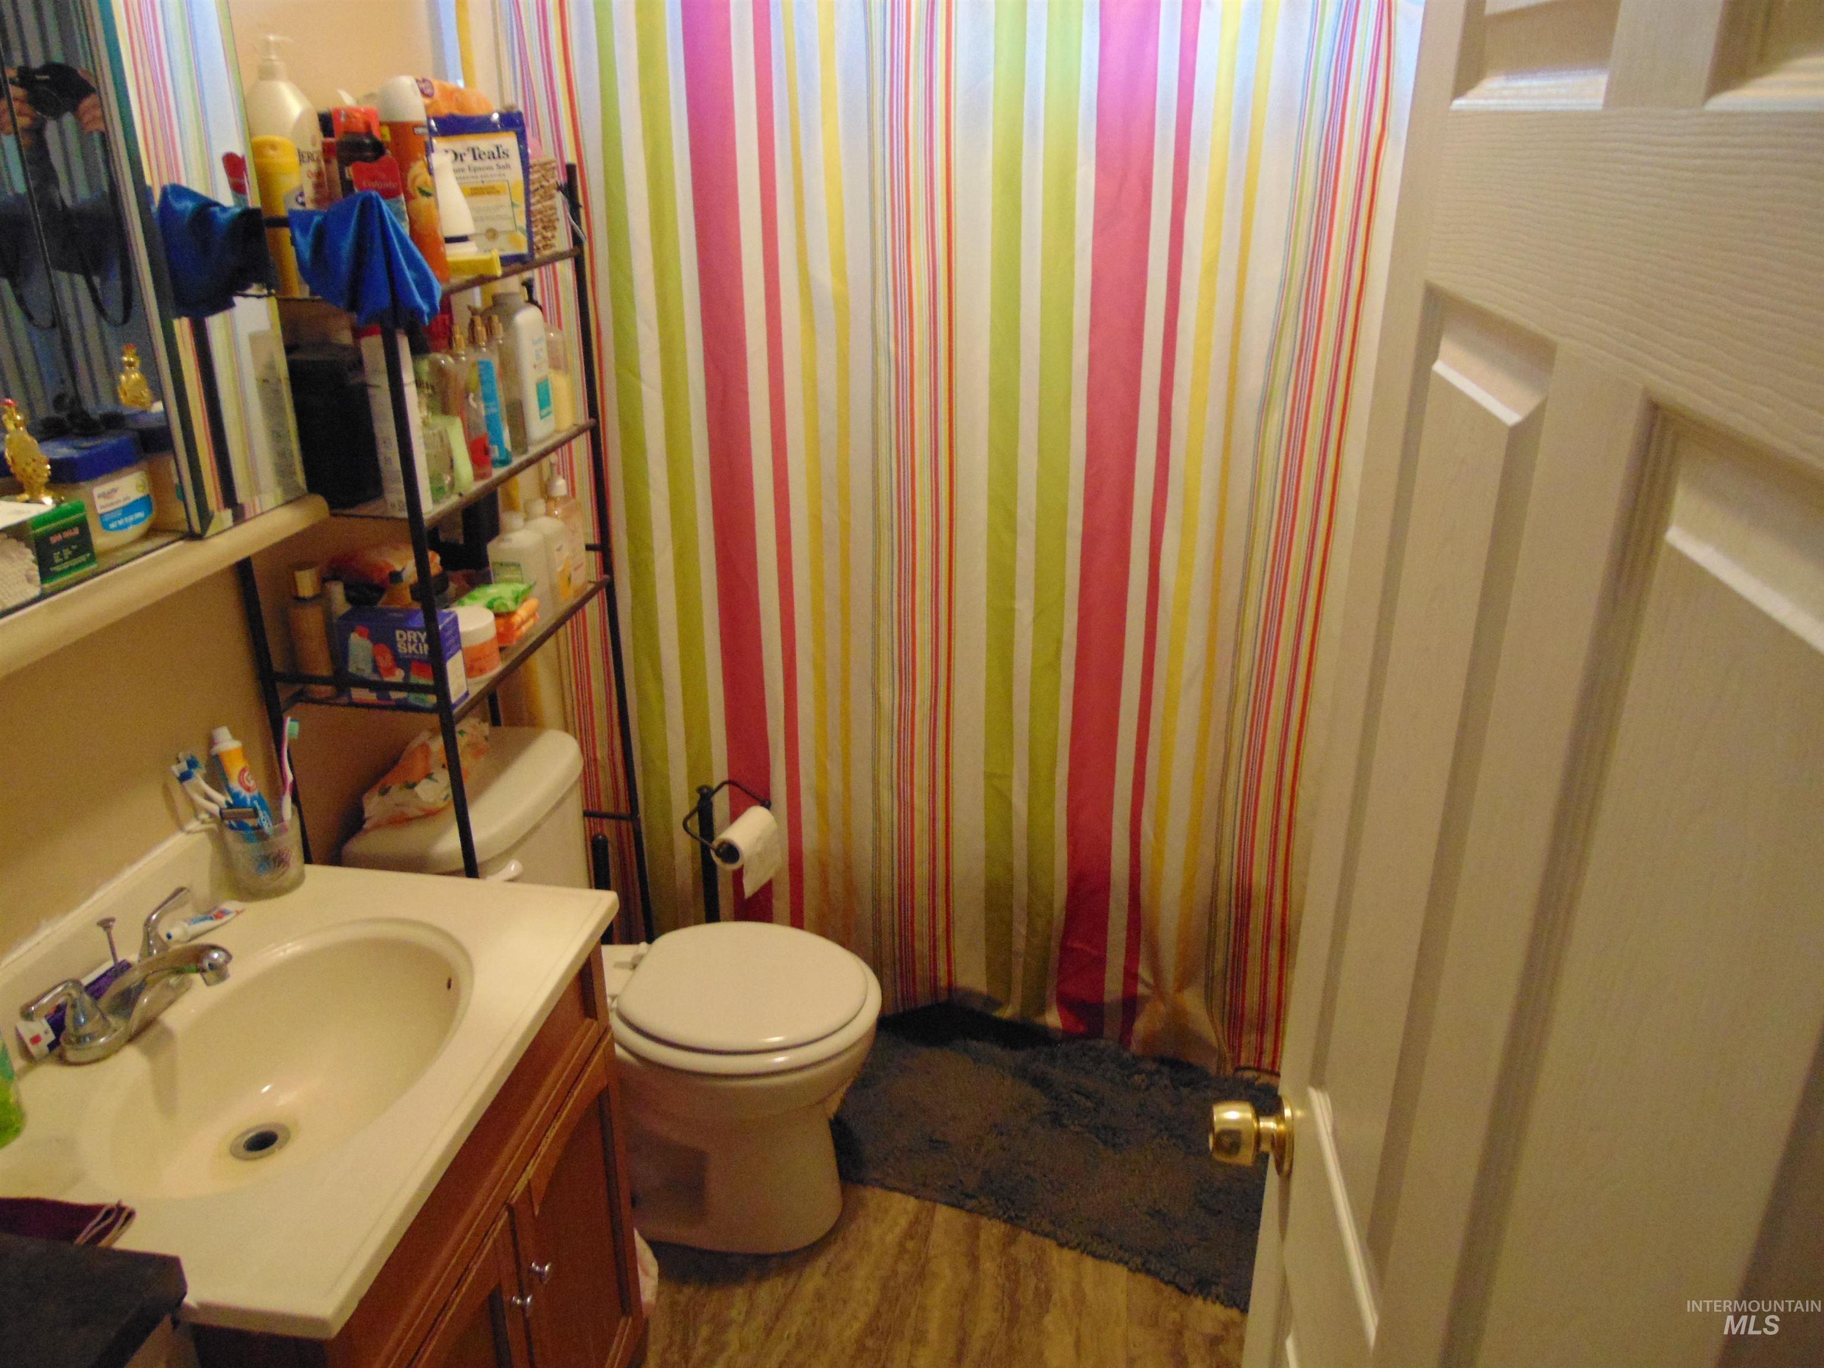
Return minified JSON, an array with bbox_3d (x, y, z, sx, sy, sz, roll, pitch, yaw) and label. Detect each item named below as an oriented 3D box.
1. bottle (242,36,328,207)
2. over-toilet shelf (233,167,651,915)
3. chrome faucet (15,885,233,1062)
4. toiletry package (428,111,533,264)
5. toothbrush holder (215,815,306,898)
[{"bbox_3d":[-0.690,-0.579,1.477,0.059,0.261,0.082,3,24,8],"label":"bottle"},{"bbox_3d":[-0.642,0.094,1.968,0.251,1.605,0.581,3,24,8],"label":"over-toilet shelf"},{"bbox_3d":[-0.769,0.307,1.358,0.158,0.103,0.212,3,24,8],"label":"chrome faucet"},{"bbox_3d":[-0.588,-0.655,1.758,0.054,0.187,0.146,20,31,39],"label":"toiletry package"},{"bbox_3d":[-0.789,0.205,1.608,0.084,0.093,0.084,3,24,8],"label":"toothbrush holder"}]

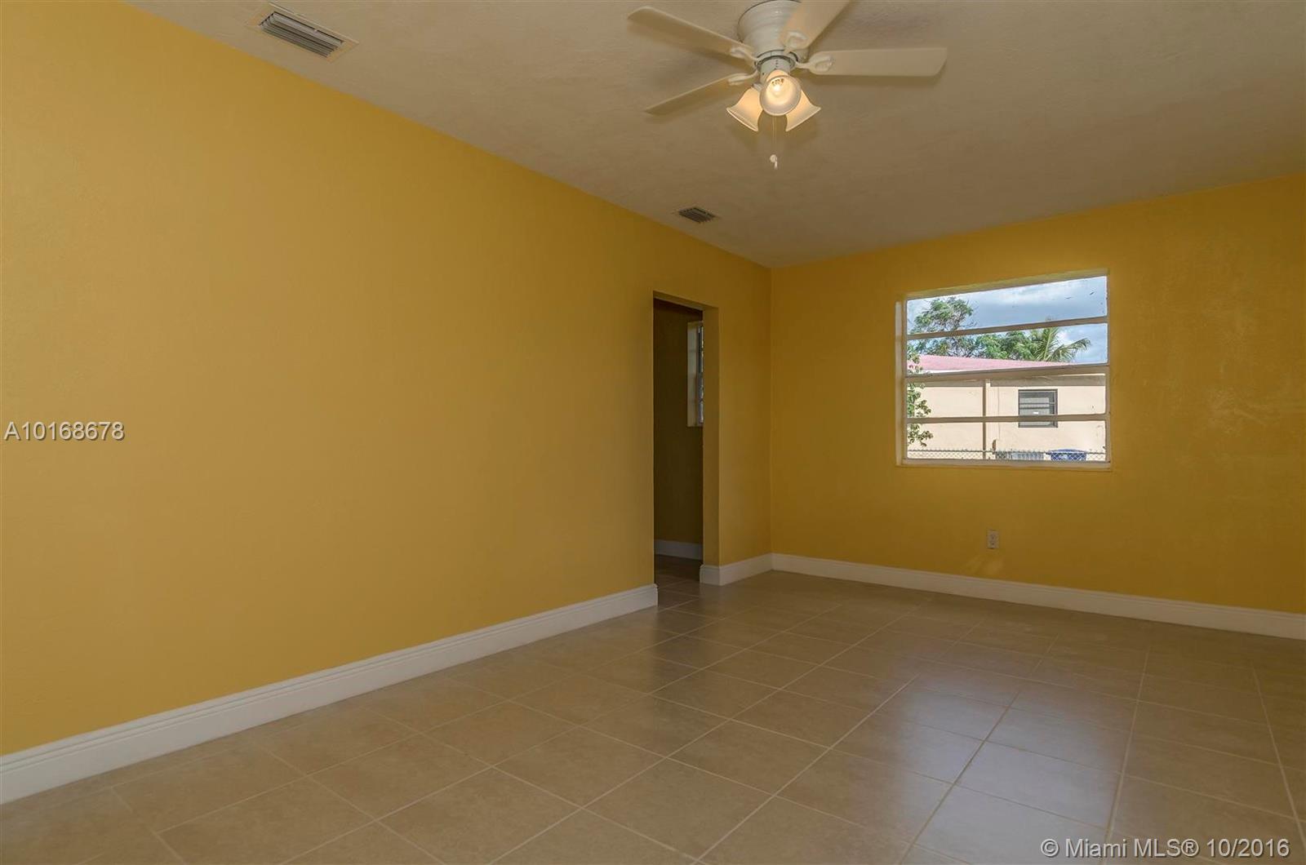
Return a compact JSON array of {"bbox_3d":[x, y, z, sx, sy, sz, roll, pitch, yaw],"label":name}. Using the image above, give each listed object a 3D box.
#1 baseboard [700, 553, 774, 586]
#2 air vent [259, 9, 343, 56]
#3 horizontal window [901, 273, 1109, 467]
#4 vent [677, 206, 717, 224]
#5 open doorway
[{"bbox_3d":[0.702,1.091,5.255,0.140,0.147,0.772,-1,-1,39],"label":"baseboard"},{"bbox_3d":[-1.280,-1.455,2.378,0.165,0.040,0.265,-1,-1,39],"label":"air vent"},{"bbox_3d":[2.401,-0.387,4.572,1.318,1.258,0.110,-1,-1,37],"label":"horizontal window"},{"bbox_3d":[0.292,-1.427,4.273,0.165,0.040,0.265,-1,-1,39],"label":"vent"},{"bbox_3d":[0.198,0.106,4.695,0.150,2.101,0.788,-1,-1,39],"label":"open doorway"}]

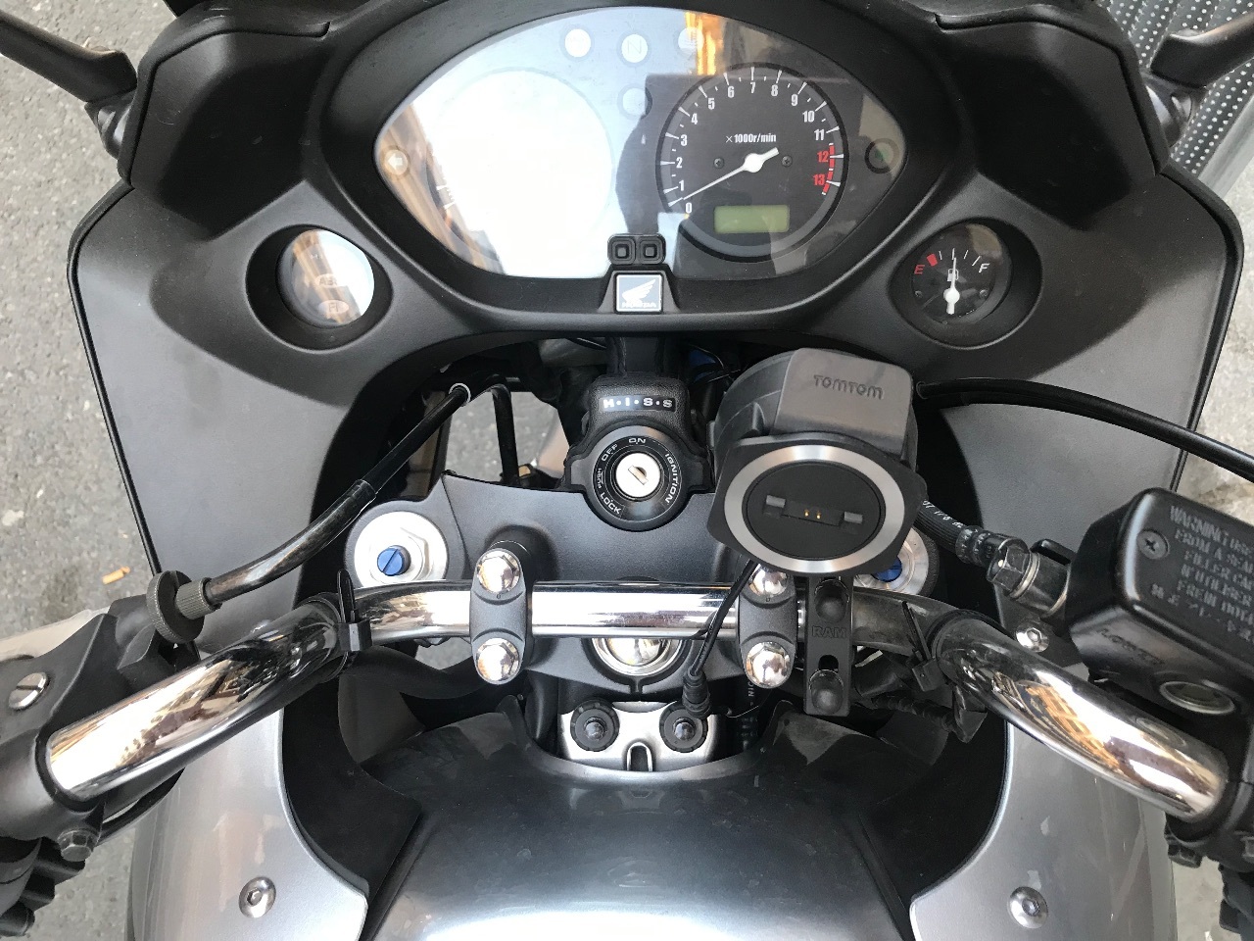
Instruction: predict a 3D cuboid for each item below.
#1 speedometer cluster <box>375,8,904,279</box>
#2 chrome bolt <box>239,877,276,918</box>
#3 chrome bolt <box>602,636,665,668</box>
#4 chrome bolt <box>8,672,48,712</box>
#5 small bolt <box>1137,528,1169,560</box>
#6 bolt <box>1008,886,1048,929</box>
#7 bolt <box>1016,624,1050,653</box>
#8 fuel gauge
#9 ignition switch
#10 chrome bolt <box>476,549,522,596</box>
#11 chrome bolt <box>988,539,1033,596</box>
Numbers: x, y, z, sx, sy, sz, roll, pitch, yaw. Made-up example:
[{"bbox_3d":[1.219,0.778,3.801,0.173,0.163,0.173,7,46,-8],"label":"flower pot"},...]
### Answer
[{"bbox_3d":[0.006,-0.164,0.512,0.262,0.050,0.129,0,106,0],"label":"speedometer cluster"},{"bbox_3d":[-0.147,0.171,0.405,0.017,0.005,0.017,0,61,10],"label":"chrome bolt"},{"bbox_3d":[0.004,0.072,0.443,0.029,0.013,0.029,0,86,0],"label":"chrome bolt"},{"bbox_3d":[-0.165,0.061,0.280,0.013,0.004,0.013,0,48,31],"label":"chrome bolt"},{"bbox_3d":[0.131,0.018,0.253,0.008,0.003,0.008,0,63,-3],"label":"small bolt"},{"bbox_3d":[0.158,0.172,0.400,0.017,0.005,0.017,0,56,-8],"label":"bolt"},{"bbox_3d":[0.132,0.055,0.330,0.011,0.005,0.011,0,52,-1],"label":"bolt"},{"bbox_3d":[0.164,-0.100,0.508,0.050,0.028,0.050,1,106,3],"label":"fuel gauge"},{"bbox_3d":[0.005,-0.006,0.456,0.063,0.045,0.067,0,86,0],"label":"ignition switch"},{"bbox_3d":[-0.049,0.039,0.389,0.017,0.009,0.017,0,86,0],"label":"chrome bolt"},{"bbox_3d":[0.112,0.028,0.296,0.013,0.015,0.015,30,90,8],"label":"chrome bolt"}]

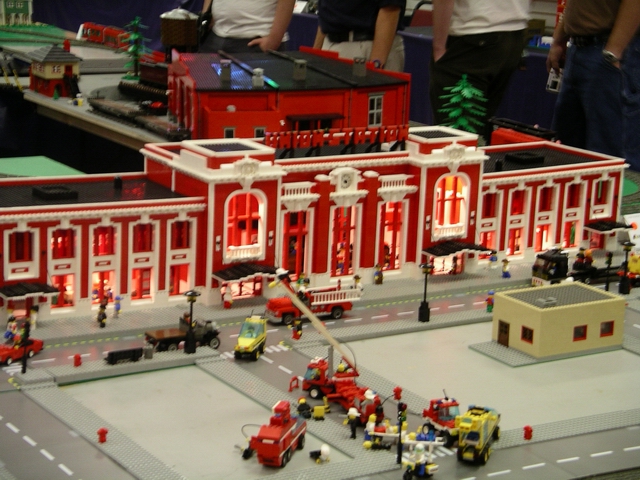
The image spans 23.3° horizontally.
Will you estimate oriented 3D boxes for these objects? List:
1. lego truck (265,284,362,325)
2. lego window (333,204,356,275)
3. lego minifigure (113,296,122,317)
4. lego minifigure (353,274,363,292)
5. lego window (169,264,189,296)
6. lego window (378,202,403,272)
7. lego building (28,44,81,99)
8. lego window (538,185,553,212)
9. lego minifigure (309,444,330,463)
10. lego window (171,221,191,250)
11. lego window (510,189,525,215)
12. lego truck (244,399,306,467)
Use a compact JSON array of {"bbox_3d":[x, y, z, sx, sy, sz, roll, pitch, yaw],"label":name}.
[{"bbox_3d":[-0.011,0.118,2.938,0.175,0.058,0.058,-6,15,-32],"label":"lego truck"},{"bbox_3d":[0.049,0.003,3.175,0.056,0.144,0.013,-5,15,-32],"label":"lego window"},{"bbox_3d":[-0.377,0.124,2.889,0.013,0.040,0.017,-5,15,-32],"label":"lego minifigure"},{"bbox_3d":[0.077,0.093,3.148,0.023,0.044,0.014,-6,15,-32],"label":"lego minifigure"},{"bbox_3d":[-0.273,0.079,3.015,0.046,0.058,0.011,-6,15,-32],"label":"lego window"},{"bbox_3d":[0.149,-0.008,3.243,0.042,0.145,0.014,-6,16,-31],"label":"lego window"},{"bbox_3d":[-0.998,-0.643,5.850,0.165,0.190,0.155,-6,15,-32],"label":"lego building"},{"bbox_3d":[0.504,-0.091,3.482,0.042,0.058,0.011,-6,15,-32],"label":"lego window"},{"bbox_3d":[0.000,0.307,2.224,0.018,0.019,0.036,-5,5,42],"label":"lego minifigure"},{"bbox_3d":[-0.261,-0.009,2.921,0.041,0.057,0.010,-6,15,-32],"label":"lego window"},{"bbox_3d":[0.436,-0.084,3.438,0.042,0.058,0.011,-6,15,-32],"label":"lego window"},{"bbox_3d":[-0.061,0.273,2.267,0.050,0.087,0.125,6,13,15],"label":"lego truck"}]

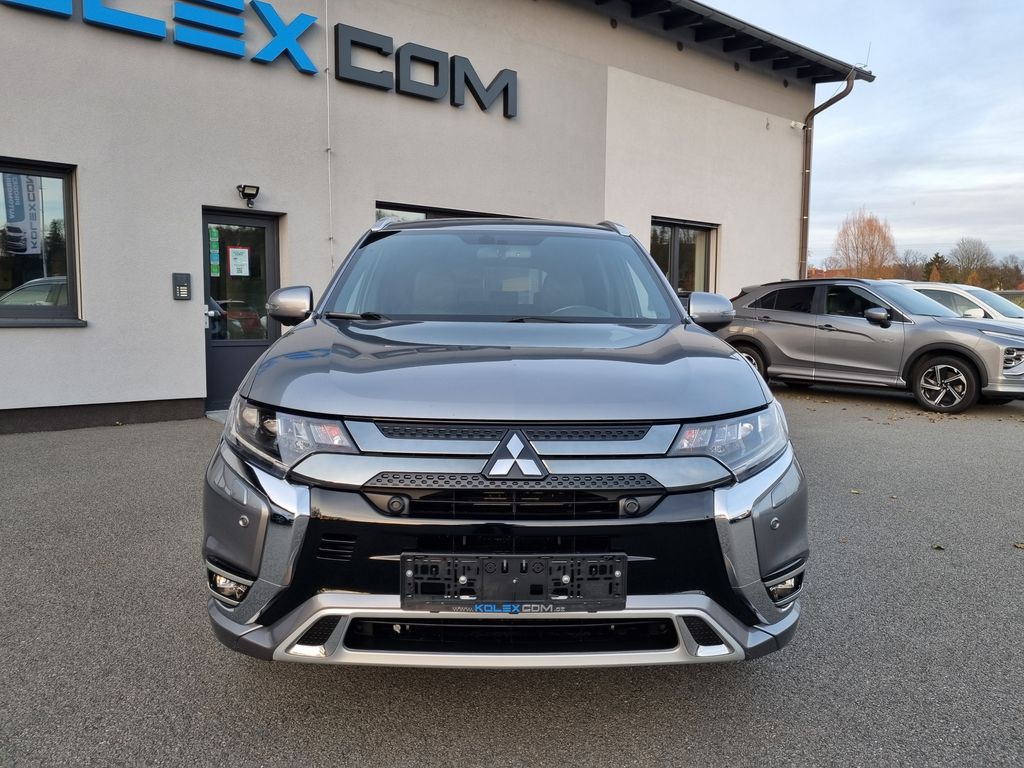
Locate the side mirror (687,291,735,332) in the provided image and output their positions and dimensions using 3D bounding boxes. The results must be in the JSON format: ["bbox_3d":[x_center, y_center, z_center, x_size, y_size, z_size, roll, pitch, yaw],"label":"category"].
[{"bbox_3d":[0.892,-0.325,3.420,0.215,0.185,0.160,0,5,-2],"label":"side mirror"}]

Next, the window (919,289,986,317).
[{"bbox_3d":[6.544,-1.214,11.450,0.080,0.440,1.000,14,-5,-38],"label":"window"}]

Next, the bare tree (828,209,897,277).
[{"bbox_3d":[32.035,-10.672,70.512,5.700,11.014,5.700,0,5,-2],"label":"bare tree"}]

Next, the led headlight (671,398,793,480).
[{"bbox_3d":[0.581,0.155,2.046,0.440,0.180,0.370,0,5,-2],"label":"led headlight"}]

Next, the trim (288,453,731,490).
[{"bbox_3d":[0.006,0.207,1.873,1.120,0.090,0.150,0,5,-2],"label":"trim"}]

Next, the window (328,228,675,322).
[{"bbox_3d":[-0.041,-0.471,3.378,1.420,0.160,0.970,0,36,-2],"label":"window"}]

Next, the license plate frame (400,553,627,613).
[{"bbox_3d":[0.005,0.468,1.815,0.530,0.140,0.025,0,5,-2],"label":"license plate frame"}]

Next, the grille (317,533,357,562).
[{"bbox_3d":[-0.427,0.398,1.870,0.100,0.073,0.040,1,5,8],"label":"grille"}]

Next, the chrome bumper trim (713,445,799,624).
[{"bbox_3d":[0.635,0.401,2.035,0.310,0.435,0.300,0,5,-2],"label":"chrome bumper trim"}]

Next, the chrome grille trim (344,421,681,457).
[{"bbox_3d":[0.009,0.137,1.877,0.850,0.085,0.120,0,5,-2],"label":"chrome grille trim"}]

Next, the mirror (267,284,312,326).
[{"bbox_3d":[-0.978,-0.341,3.389,0.205,0.172,0.150,0,5,-2],"label":"mirror"}]

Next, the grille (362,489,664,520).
[{"bbox_3d":[0.007,0.297,1.880,0.740,0.080,0.100,0,5,-2],"label":"grille"}]

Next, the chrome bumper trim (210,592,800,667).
[{"bbox_3d":[0.000,0.580,1.989,1.600,0.205,0.350,0,5,-2],"label":"chrome bumper trim"}]

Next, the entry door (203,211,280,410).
[{"bbox_3d":[-3.102,-0.815,8.811,0.950,2.180,0.100,-3,6,-38],"label":"entry door"}]

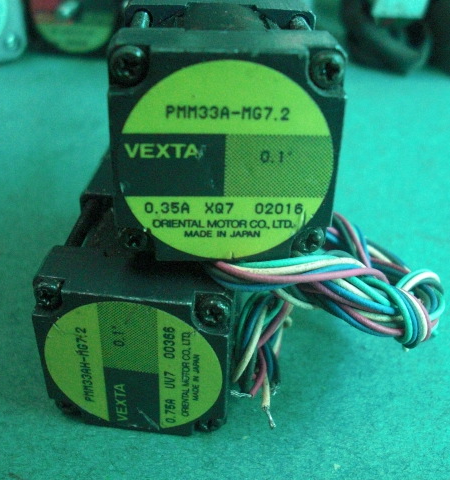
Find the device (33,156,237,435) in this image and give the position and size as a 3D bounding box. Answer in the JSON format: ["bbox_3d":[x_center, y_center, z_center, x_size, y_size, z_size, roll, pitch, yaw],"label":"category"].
[{"bbox_3d":[-0.010,0.003,0.121,0.028,0.028,0.056,6,37,4],"label":"device"}]

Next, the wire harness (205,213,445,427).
[{"bbox_3d":[0.019,0.007,0.112,0.040,0.029,0.042,6,37,4],"label":"wire harness"}]

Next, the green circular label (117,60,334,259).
[{"bbox_3d":[0.000,-0.009,0.082,0.027,0.027,0.001,0,30,-3],"label":"green circular label"}]

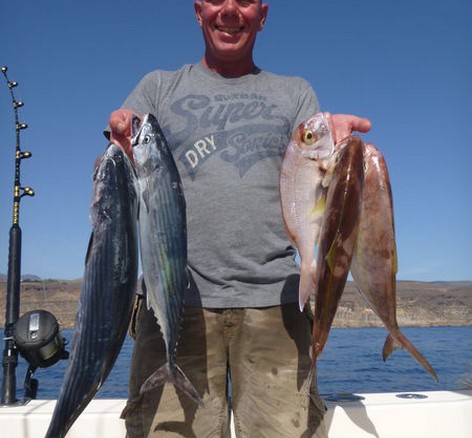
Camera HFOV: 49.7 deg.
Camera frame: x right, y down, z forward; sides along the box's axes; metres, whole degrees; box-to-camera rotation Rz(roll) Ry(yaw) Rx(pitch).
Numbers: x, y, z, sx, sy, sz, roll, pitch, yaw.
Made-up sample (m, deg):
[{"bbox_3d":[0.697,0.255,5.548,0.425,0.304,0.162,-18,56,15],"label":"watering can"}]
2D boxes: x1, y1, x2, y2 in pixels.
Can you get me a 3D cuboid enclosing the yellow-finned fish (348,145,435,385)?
[{"bbox_3d":[0.267,0.075,0.904,0.112,0.430,0.070,-14,-10,23],"label":"yellow-finned fish"}]

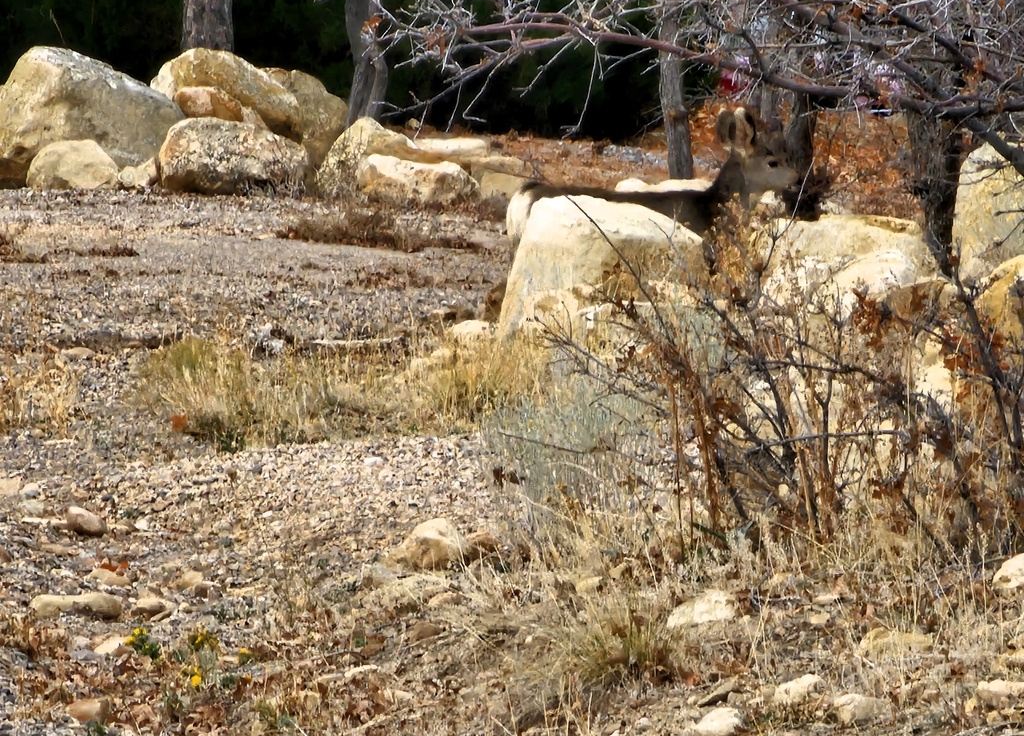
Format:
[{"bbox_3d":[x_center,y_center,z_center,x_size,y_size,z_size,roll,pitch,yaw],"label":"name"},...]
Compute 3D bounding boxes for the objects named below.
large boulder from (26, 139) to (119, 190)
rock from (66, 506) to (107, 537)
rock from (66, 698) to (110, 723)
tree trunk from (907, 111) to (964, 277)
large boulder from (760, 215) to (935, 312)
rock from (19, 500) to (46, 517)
[{"bbox_3d":[-2.752,-1.274,42.600,0.560,0.320,0.450,0,4,0],"label":"large boulder"},{"bbox_3d":[-1.257,0.454,20.100,0.115,0.080,0.090,0,4,0],"label":"rock"},{"bbox_3d":[-0.971,0.785,15.600,0.097,0.059,0.075,0,4,0],"label":"rock"},{"bbox_3d":[1.822,-0.766,29.200,0.220,0.800,0.220,-5,4,0],"label":"tree trunk"},{"bbox_3d":[1.410,-0.427,28.600,0.730,0.450,0.550,0,4,0],"label":"large boulder"},{"bbox_3d":[-1.515,0.444,21.500,0.088,0.052,0.070,0,4,0],"label":"rock"}]

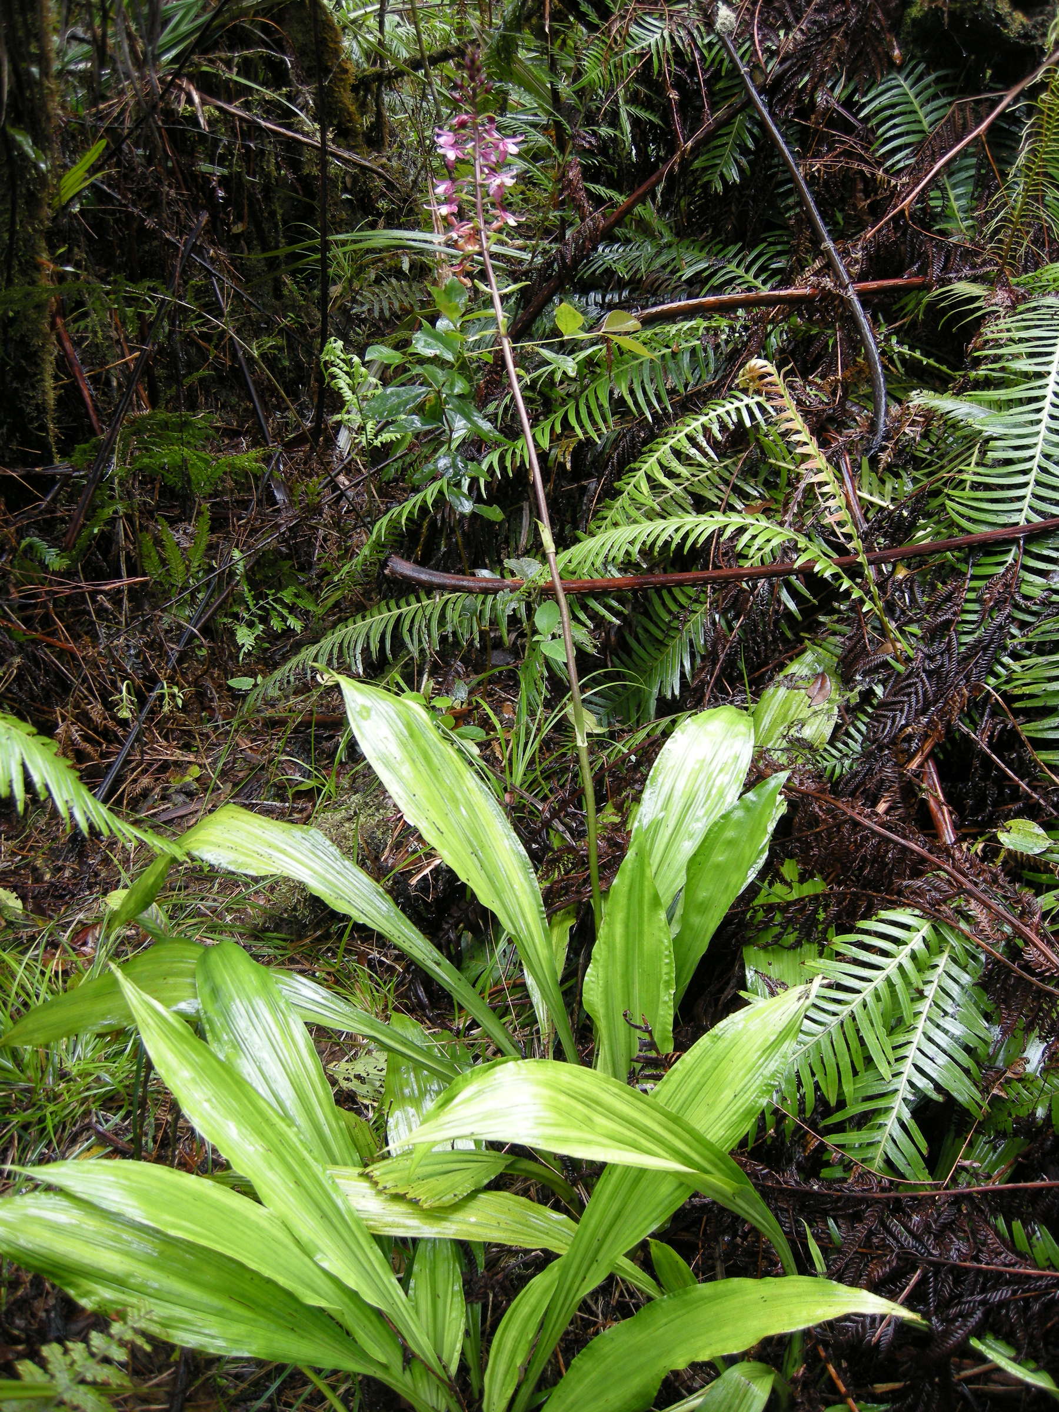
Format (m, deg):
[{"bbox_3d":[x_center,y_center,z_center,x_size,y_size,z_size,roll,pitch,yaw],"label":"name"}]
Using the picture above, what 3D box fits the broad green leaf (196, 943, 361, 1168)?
[{"bbox_3d":[-0.216,0.314,1.260,0.260,0.100,0.060,51,17,23],"label":"broad green leaf"}]

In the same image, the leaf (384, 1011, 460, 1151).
[{"bbox_3d":[-0.095,0.354,1.290,0.085,0.030,0.198,-8,44,-12],"label":"leaf"}]

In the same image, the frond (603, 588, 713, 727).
[{"bbox_3d":[0.160,-0.064,1.700,0.110,0.040,0.197,35,78,18],"label":"frond"}]

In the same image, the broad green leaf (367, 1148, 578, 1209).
[{"bbox_3d":[-0.048,0.398,1.200,0.170,0.045,0.075,0,22,0],"label":"broad green leaf"}]

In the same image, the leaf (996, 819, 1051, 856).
[{"bbox_3d":[0.499,0.132,1.440,0.055,0.012,0.038,13,56,21],"label":"leaf"}]

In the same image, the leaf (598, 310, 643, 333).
[{"bbox_3d":[0.107,-0.452,1.680,0.050,0.020,0.030,0,22,0],"label":"leaf"}]

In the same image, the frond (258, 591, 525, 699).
[{"bbox_3d":[-0.162,-0.071,1.730,0.350,0.060,0.105,-21,59,-17],"label":"frond"}]

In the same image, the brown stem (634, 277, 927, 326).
[{"bbox_3d":[0.343,-0.555,1.950,0.410,0.030,0.035,-10,22,-9],"label":"brown stem"}]

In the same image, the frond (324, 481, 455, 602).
[{"bbox_3d":[-0.172,-0.201,1.750,0.200,0.070,0.080,-46,0,-17],"label":"frond"}]

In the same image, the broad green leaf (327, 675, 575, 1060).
[{"bbox_3d":[-0.071,0.148,1.390,0.095,0.432,0.060,-27,-15,-23],"label":"broad green leaf"}]

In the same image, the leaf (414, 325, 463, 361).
[{"bbox_3d":[-0.109,-0.431,1.700,0.066,0.036,0.012,22,-30,-18],"label":"leaf"}]

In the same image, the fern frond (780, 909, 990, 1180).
[{"bbox_3d":[0.340,0.324,1.360,0.190,0.240,0.110,0,4,0],"label":"fern frond"}]

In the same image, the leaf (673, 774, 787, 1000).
[{"bbox_3d":[0.193,0.173,1.355,0.070,0.250,0.035,19,-13,30],"label":"leaf"}]

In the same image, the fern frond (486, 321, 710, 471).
[{"bbox_3d":[0.090,-0.380,1.780,0.310,0.120,0.110,-29,0,-10],"label":"fern frond"}]

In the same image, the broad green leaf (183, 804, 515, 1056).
[{"bbox_3d":[-0.162,0.216,1.310,0.371,0.075,0.080,32,47,-2],"label":"broad green leaf"}]

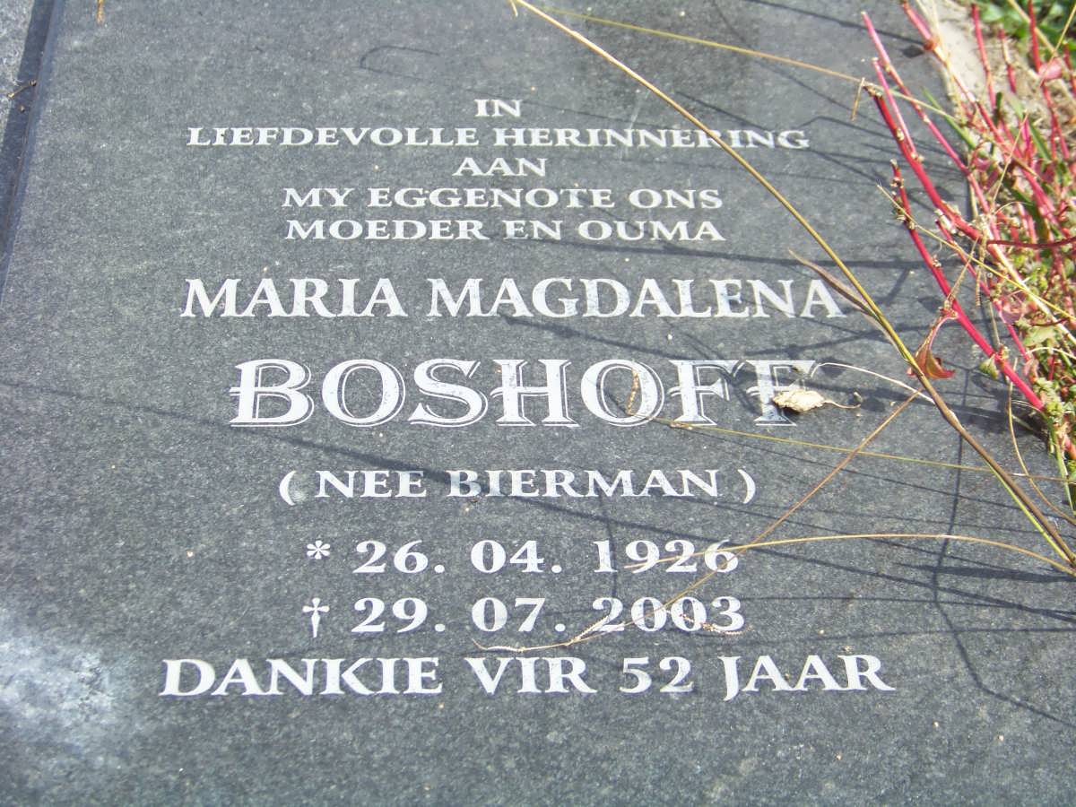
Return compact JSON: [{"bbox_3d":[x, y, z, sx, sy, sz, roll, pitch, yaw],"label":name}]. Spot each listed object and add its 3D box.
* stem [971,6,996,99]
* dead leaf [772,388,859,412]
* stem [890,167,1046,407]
[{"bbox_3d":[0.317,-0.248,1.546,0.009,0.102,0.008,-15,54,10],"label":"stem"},{"bbox_3d":[0.177,-0.002,1.387,0.054,0.008,0.015,2,42,-1],"label":"dead leaf"},{"bbox_3d":[0.262,-0.069,1.336,0.024,0.201,0.018,-27,29,20],"label":"stem"}]

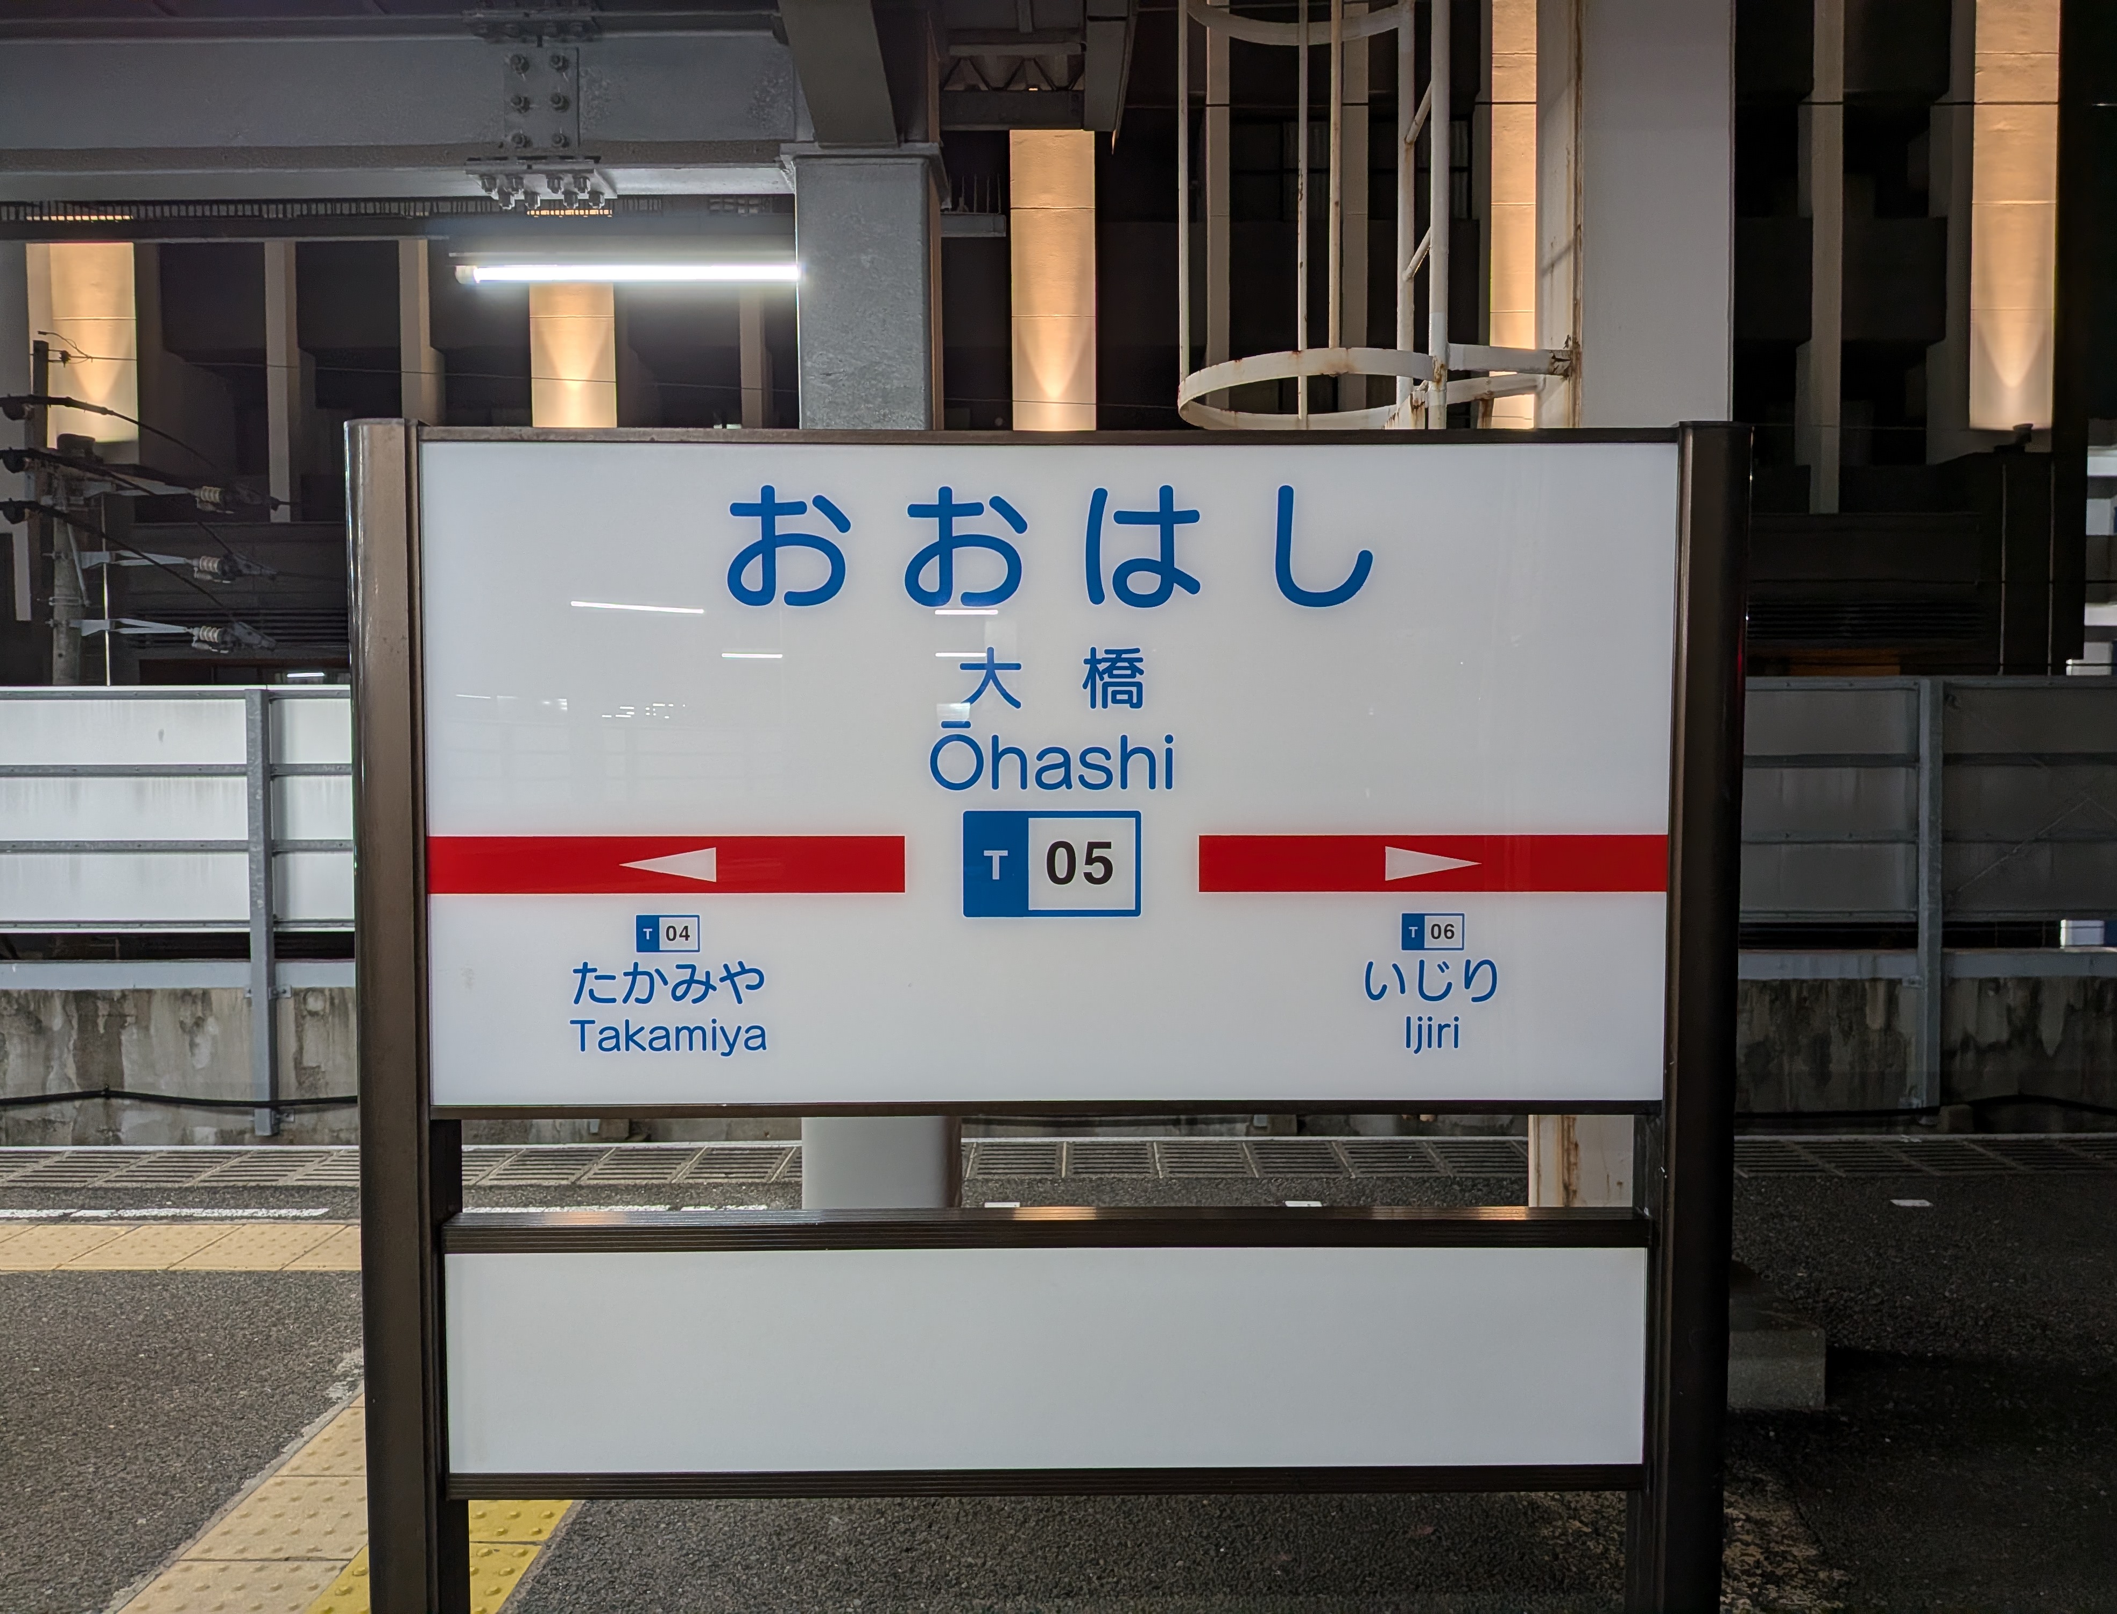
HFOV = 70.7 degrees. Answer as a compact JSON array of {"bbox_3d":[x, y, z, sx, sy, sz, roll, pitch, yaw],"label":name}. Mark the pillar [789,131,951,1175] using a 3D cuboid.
[{"bbox_3d":[-0.415,-0.106,3.493,0.330,2.690,0.330,0,2,1],"label":"pillar"}]

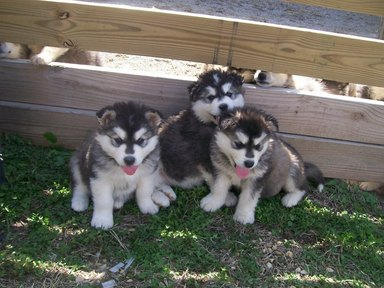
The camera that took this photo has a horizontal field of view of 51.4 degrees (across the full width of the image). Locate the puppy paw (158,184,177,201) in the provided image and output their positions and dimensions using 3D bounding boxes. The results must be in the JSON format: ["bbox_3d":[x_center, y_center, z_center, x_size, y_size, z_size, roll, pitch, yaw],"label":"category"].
[{"bbox_3d":[-0.075,0.144,1.206,0.040,0.038,0.056,-12,30,-36],"label":"puppy paw"}]

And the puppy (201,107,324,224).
[{"bbox_3d":[0.246,0.046,1.183,0.350,0.310,0.200,-16,33,-42],"label":"puppy"}]

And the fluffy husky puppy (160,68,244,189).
[{"bbox_3d":[0.029,-0.034,1.220,0.280,0.370,0.200,25,29,34],"label":"fluffy husky puppy"}]

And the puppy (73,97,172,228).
[{"bbox_3d":[-0.187,0.026,1.100,0.240,0.320,0.280,0,25,-16],"label":"puppy"}]

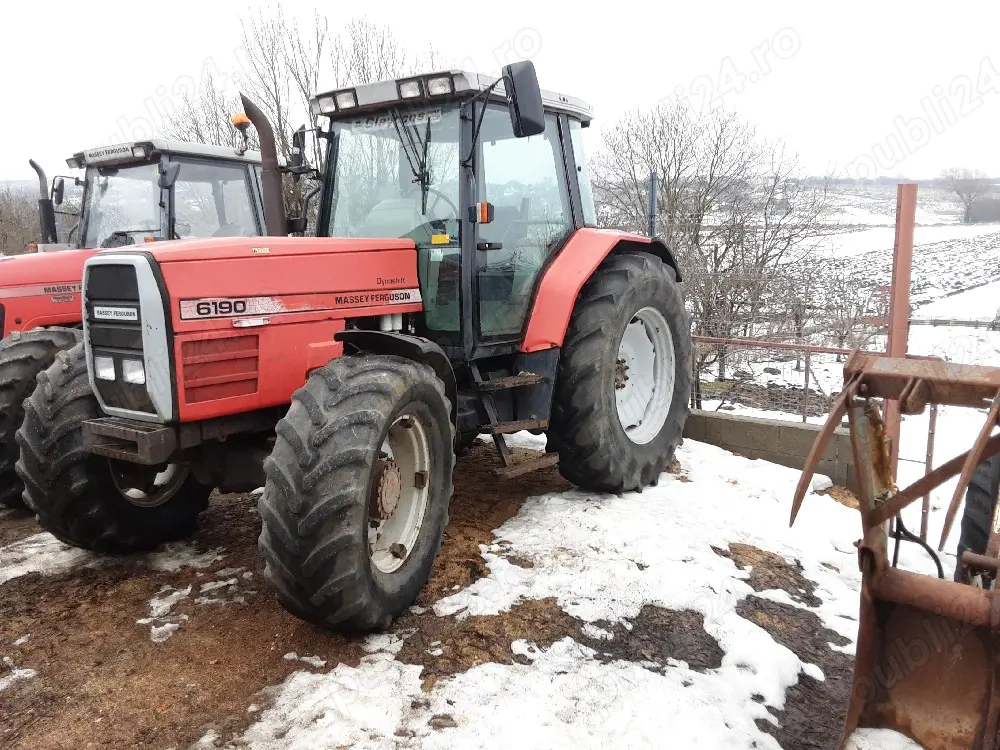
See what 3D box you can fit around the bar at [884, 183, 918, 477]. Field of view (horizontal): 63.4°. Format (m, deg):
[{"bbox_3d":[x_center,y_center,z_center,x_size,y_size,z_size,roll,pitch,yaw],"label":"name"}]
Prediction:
[{"bbox_3d":[2.430,-0.084,4.920,0.115,2.113,0.080,-1,8,0],"label":"bar"}]

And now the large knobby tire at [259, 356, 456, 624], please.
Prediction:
[{"bbox_3d":[-0.653,0.570,4.022,0.480,1.340,1.340,4,10,15],"label":"large knobby tire"}]

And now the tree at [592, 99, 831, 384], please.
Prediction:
[{"bbox_3d":[2.893,-1.912,11.500,3.500,4.100,3.400,1,8,14],"label":"tree"}]

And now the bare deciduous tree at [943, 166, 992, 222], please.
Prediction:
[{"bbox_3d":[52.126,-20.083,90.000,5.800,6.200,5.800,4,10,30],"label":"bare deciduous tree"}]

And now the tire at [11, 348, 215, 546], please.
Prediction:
[{"bbox_3d":[-2.280,0.425,5.022,0.480,1.340,1.340,2,9,16],"label":"tire"}]

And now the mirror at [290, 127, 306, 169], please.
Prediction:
[{"bbox_3d":[-1.445,-1.631,5.800,0.090,0.300,0.170,-9,12,-40],"label":"mirror"}]

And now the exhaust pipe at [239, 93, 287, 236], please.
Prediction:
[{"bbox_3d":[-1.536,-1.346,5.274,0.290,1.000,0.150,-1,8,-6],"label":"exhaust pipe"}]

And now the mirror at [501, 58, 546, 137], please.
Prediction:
[{"bbox_3d":[0.126,-1.477,4.330,0.170,0.370,0.090,-7,5,18],"label":"mirror"}]

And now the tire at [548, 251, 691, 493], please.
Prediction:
[{"bbox_3d":[0.918,-0.003,6.094,0.460,1.740,1.740,5,10,35],"label":"tire"}]

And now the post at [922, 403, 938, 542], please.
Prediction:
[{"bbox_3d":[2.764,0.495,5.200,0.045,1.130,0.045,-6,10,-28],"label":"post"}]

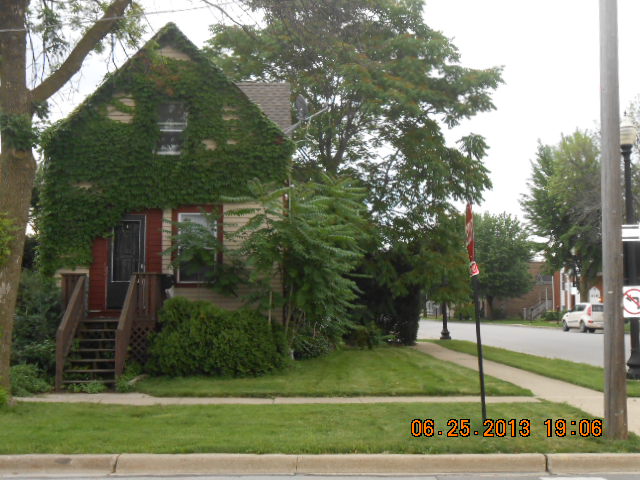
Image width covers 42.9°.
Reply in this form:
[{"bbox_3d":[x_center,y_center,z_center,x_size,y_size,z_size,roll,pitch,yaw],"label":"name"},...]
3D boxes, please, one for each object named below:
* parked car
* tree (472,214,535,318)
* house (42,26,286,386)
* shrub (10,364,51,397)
[{"bbox_3d":[15.330,4.370,46.000,1.810,1.630,4.600,0,-4,0],"label":"parked car"},{"bbox_3d":[16.700,2.400,76.000,7.000,9.900,7.000,0,-4,0],"label":"tree"},{"bbox_3d":[-3.420,-0.690,21.600,5.800,8.200,10.500,0,-4,0],"label":"house"},{"bbox_3d":[-5.540,2.660,15.600,0.800,0.580,0.750,0,-4,0],"label":"shrub"}]

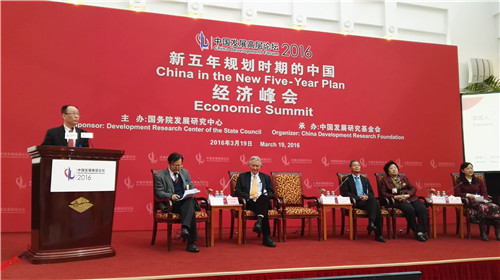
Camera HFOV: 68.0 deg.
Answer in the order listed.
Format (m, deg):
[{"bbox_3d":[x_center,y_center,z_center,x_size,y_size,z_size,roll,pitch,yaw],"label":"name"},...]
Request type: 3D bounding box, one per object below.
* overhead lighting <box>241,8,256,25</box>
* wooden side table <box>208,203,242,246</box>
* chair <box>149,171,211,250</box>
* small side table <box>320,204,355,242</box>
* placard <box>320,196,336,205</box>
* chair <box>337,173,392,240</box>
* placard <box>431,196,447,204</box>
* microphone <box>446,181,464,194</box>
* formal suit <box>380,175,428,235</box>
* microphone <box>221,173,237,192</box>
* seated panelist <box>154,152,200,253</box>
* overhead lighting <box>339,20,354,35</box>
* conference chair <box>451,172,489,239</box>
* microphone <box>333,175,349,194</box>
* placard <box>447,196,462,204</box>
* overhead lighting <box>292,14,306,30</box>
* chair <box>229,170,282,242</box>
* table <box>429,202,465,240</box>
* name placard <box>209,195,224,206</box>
[{"bbox_3d":[-0.022,-2.683,8.089,0.300,0.320,0.250,2,-8,-12],"label":"overhead lighting"},{"bbox_3d":[-0.472,1.209,5.359,0.500,0.546,0.590,5,-7,-33],"label":"wooden side table"},{"bbox_3d":[-0.942,0.912,5.035,0.610,1.030,0.660,6,-9,-36],"label":"chair"},{"bbox_3d":[1.299,1.287,5.910,0.480,0.530,0.650,1,-8,-9],"label":"small side table"},{"bbox_3d":[1.221,0.949,5.769,0.195,0.105,0.080,1,-8,-9],"label":"placard"},{"bbox_3d":[1.841,1.057,6.055,0.610,1.030,0.660,1,-8,-9],"label":"chair"},{"bbox_3d":[3.055,0.985,6.007,0.200,0.100,0.080,1,-6,0],"label":"placard"},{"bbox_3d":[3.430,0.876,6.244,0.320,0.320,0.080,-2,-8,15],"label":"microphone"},{"bbox_3d":[2.550,1.037,6.152,0.560,0.900,0.750,2,-8,-12],"label":"formal suit"},{"bbox_3d":[-0.344,0.716,5.438,0.301,0.453,0.090,5,-7,-33],"label":"microphone"},{"bbox_3d":[-0.894,0.790,4.986,0.540,1.260,0.800,5,-9,-33],"label":"seated panelist"},{"bbox_3d":[2.150,-2.497,8.246,0.270,0.300,0.240,2,-6,-13],"label":"overhead lighting"},{"bbox_3d":[3.809,1.091,6.185,0.625,1.033,0.660,0,-6,6],"label":"conference chair"},{"bbox_3d":[1.443,0.800,5.962,0.358,0.429,0.090,2,-6,-15],"label":"microphone"},{"bbox_3d":[3.313,0.988,6.008,0.200,0.100,0.080,1,-6,0],"label":"placard"},{"bbox_3d":[1.066,-2.531,7.986,0.270,0.300,0.240,2,-6,-13],"label":"overhead lighting"},{"bbox_3d":[0.049,1.002,5.666,0.625,1.033,0.660,4,-7,-28],"label":"chair"},{"bbox_3d":[3.164,1.329,6.169,0.480,0.530,0.650,0,-7,4],"label":"table"},{"bbox_3d":[-0.468,0.860,5.124,0.200,0.100,0.080,5,-7,-33],"label":"name placard"}]

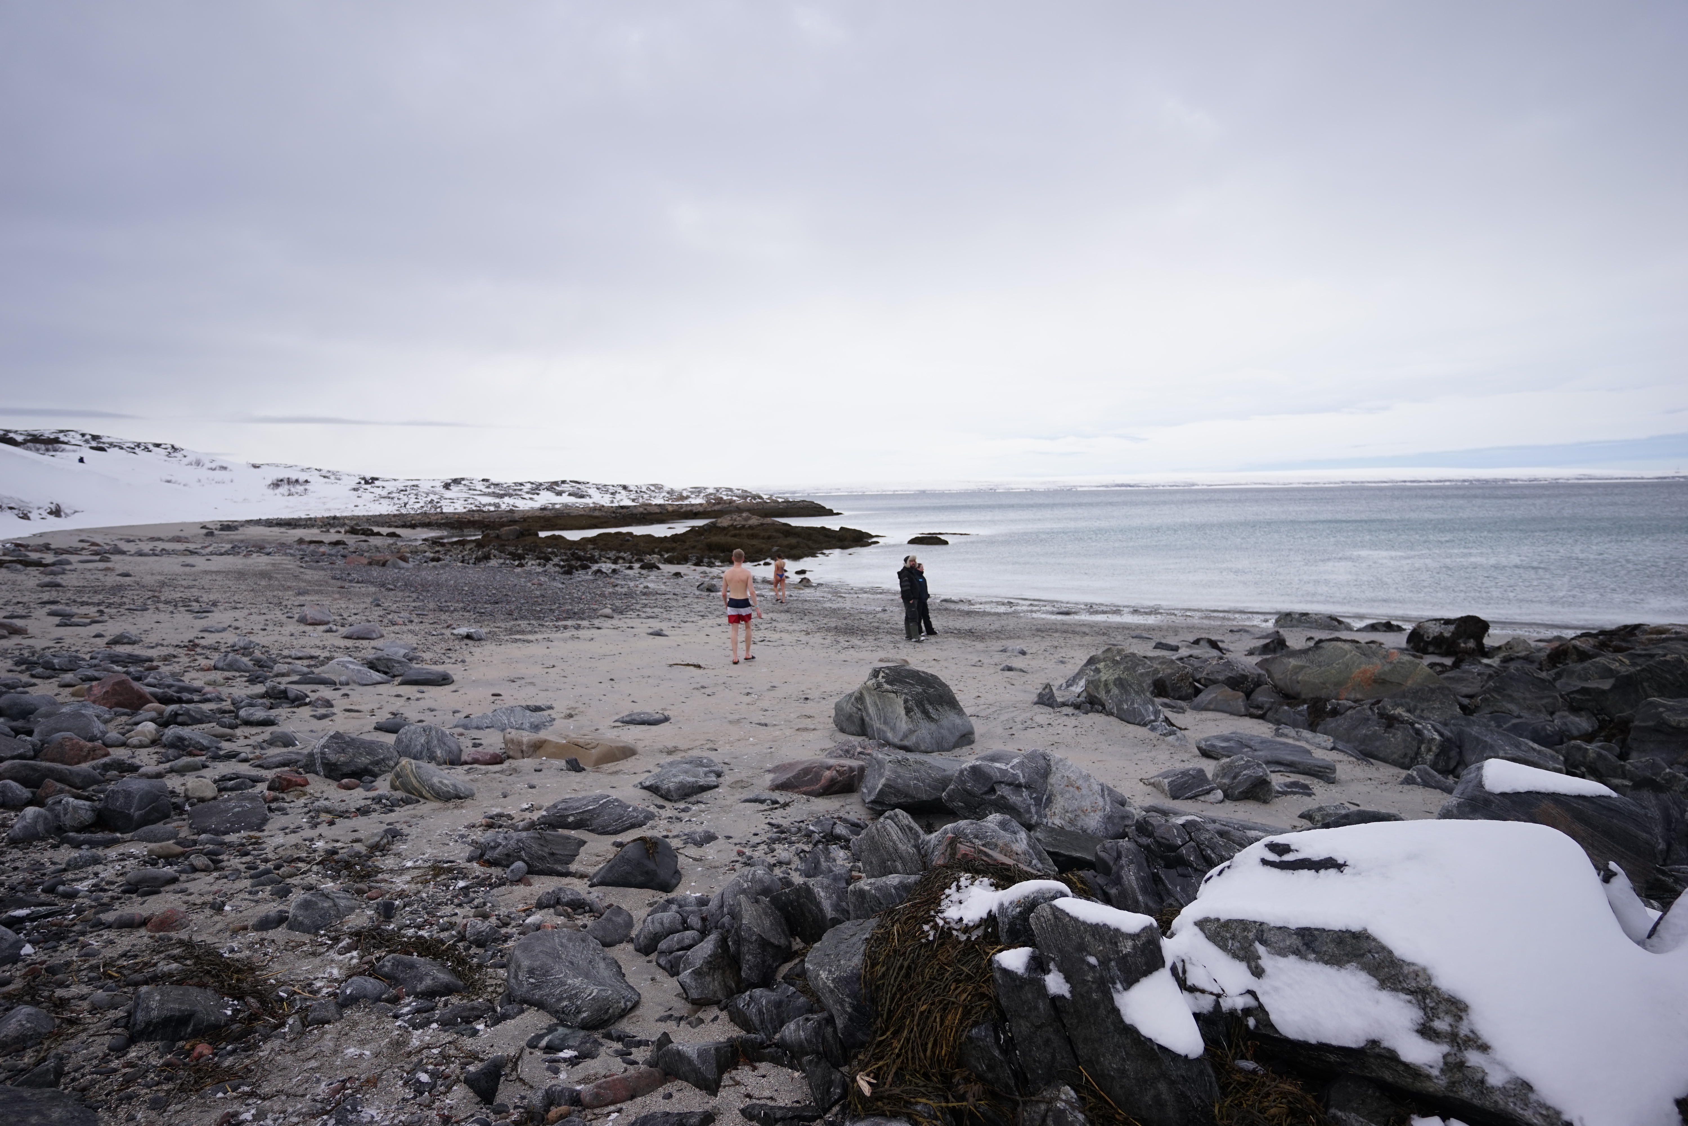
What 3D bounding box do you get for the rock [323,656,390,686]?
[{"bbox_3d":[-6.021,1.340,9.889,0.750,0.280,0.480,-3,5,-20],"label":"rock"}]

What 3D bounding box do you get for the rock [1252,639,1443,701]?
[{"bbox_3d":[6.675,1.443,10.611,2.074,0.778,1.244,0,5,15],"label":"rock"}]

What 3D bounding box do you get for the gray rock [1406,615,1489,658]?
[{"bbox_3d":[11.924,1.444,15.784,1.320,0.811,0.990,2,6,30],"label":"gray rock"}]

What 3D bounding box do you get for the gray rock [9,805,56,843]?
[{"bbox_3d":[-4.610,1.462,4.529,0.189,0.172,0.171,-4,6,-30],"label":"gray rock"}]

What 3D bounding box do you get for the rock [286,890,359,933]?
[{"bbox_3d":[-2.271,1.519,3.486,0.266,0.150,0.253,-3,6,-25],"label":"rock"}]

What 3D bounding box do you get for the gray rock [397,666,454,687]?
[{"bbox_3d":[-5.204,1.394,9.927,0.627,0.211,0.345,-3,5,-20],"label":"gray rock"}]

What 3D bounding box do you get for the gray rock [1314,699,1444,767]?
[{"bbox_3d":[5.061,1.574,7.529,0.840,0.502,1.051,-4,6,-30],"label":"gray rock"}]

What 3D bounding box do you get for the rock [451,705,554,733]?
[{"bbox_3d":[-3.199,1.468,7.537,0.893,0.170,0.491,-3,5,-20],"label":"rock"}]

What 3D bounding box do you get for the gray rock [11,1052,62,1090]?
[{"bbox_3d":[-2.664,1.678,2.632,0.118,0.085,0.082,-5,6,-38],"label":"gray rock"}]

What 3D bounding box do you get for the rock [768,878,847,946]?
[{"bbox_3d":[-0.164,1.648,3.776,0.372,0.256,0.335,-1,5,0],"label":"rock"}]

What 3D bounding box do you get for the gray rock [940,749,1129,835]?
[{"bbox_3d":[1.298,1.548,5.409,1.250,0.474,0.650,0,5,16],"label":"gray rock"}]

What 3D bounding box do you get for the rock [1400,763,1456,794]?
[{"bbox_3d":[4.648,1.710,6.327,0.405,0.185,0.263,3,6,36],"label":"rock"}]

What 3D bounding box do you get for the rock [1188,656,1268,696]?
[{"bbox_3d":[5.105,1.503,10.588,0.915,0.516,0.686,0,5,10],"label":"rock"}]

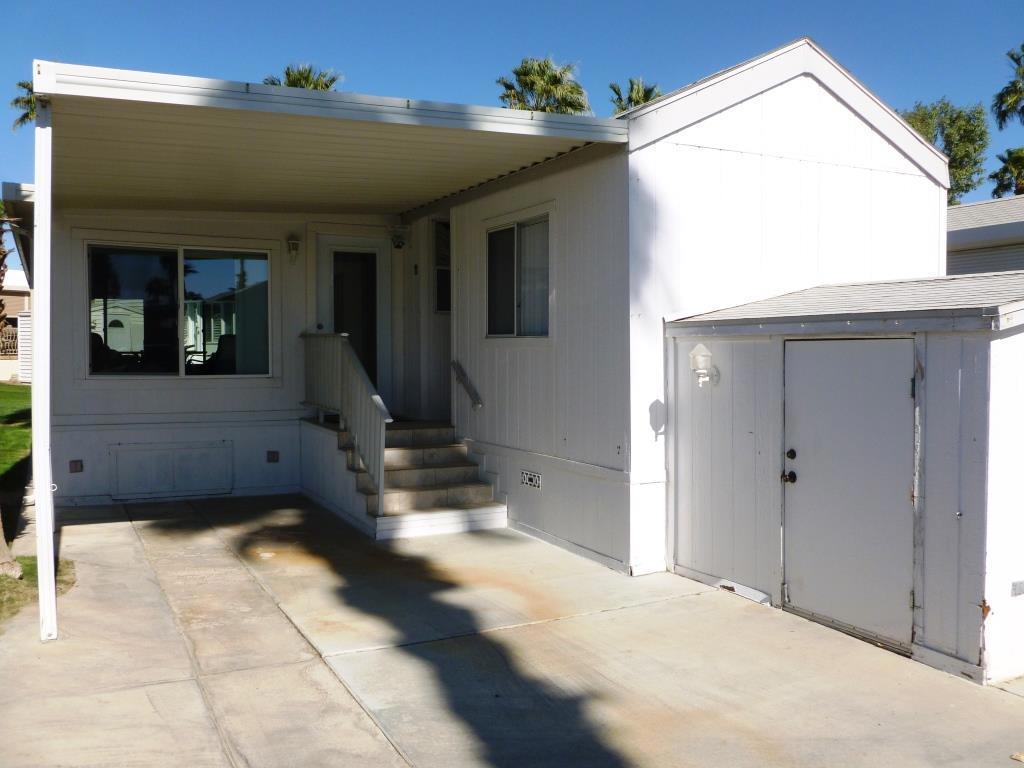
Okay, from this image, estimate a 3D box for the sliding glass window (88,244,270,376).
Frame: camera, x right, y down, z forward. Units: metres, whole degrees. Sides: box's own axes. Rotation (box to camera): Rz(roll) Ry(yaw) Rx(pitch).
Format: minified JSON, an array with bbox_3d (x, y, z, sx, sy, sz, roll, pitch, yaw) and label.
[{"bbox_3d":[-3.450,-0.752,8.693,1.825,1.385,0.070,-1,2,-28],"label":"sliding glass window"}]

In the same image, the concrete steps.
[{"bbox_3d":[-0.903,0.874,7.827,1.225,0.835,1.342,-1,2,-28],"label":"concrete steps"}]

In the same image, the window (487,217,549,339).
[{"bbox_3d":[0.029,-0.915,7.280,0.060,0.998,1.126,-1,2,-28],"label":"window"}]

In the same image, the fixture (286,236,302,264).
[{"bbox_3d":[-2.391,-1.480,9.141,0.155,0.295,0.180,-1,2,-28],"label":"fixture"}]

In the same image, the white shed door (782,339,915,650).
[{"bbox_3d":[1.857,0.556,4.623,0.050,1.615,0.881,-1,2,-28],"label":"white shed door"}]

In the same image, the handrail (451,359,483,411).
[{"bbox_3d":[-0.442,-0.004,8.078,0.090,0.468,0.655,-1,2,-28],"label":"handrail"}]

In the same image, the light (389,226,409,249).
[{"bbox_3d":[-1.322,-1.719,9.692,0.190,0.225,0.180,-1,2,-28],"label":"light"}]

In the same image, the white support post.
[{"bbox_3d":[-2.542,-0.071,4.516,0.076,2.944,0.076,-1,2,-28],"label":"white support post"}]

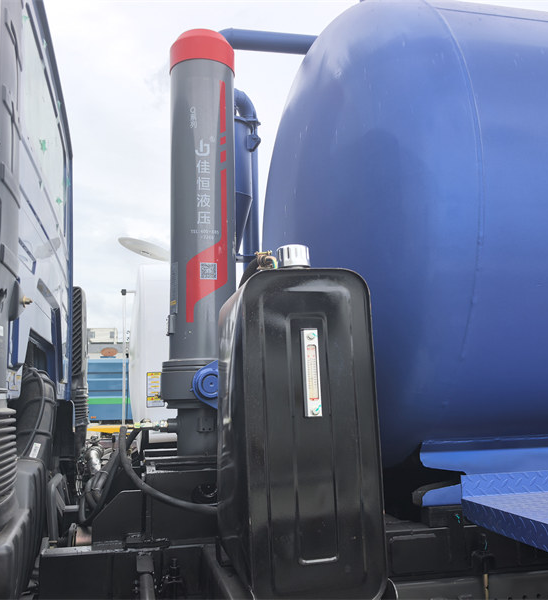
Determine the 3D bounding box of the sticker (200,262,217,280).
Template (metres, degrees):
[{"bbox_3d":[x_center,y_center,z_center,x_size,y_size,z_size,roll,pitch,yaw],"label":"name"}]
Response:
[{"bbox_3d":[-0.231,-0.101,2.204,0.059,0.059,0.004,1,-9,-15],"label":"sticker"}]

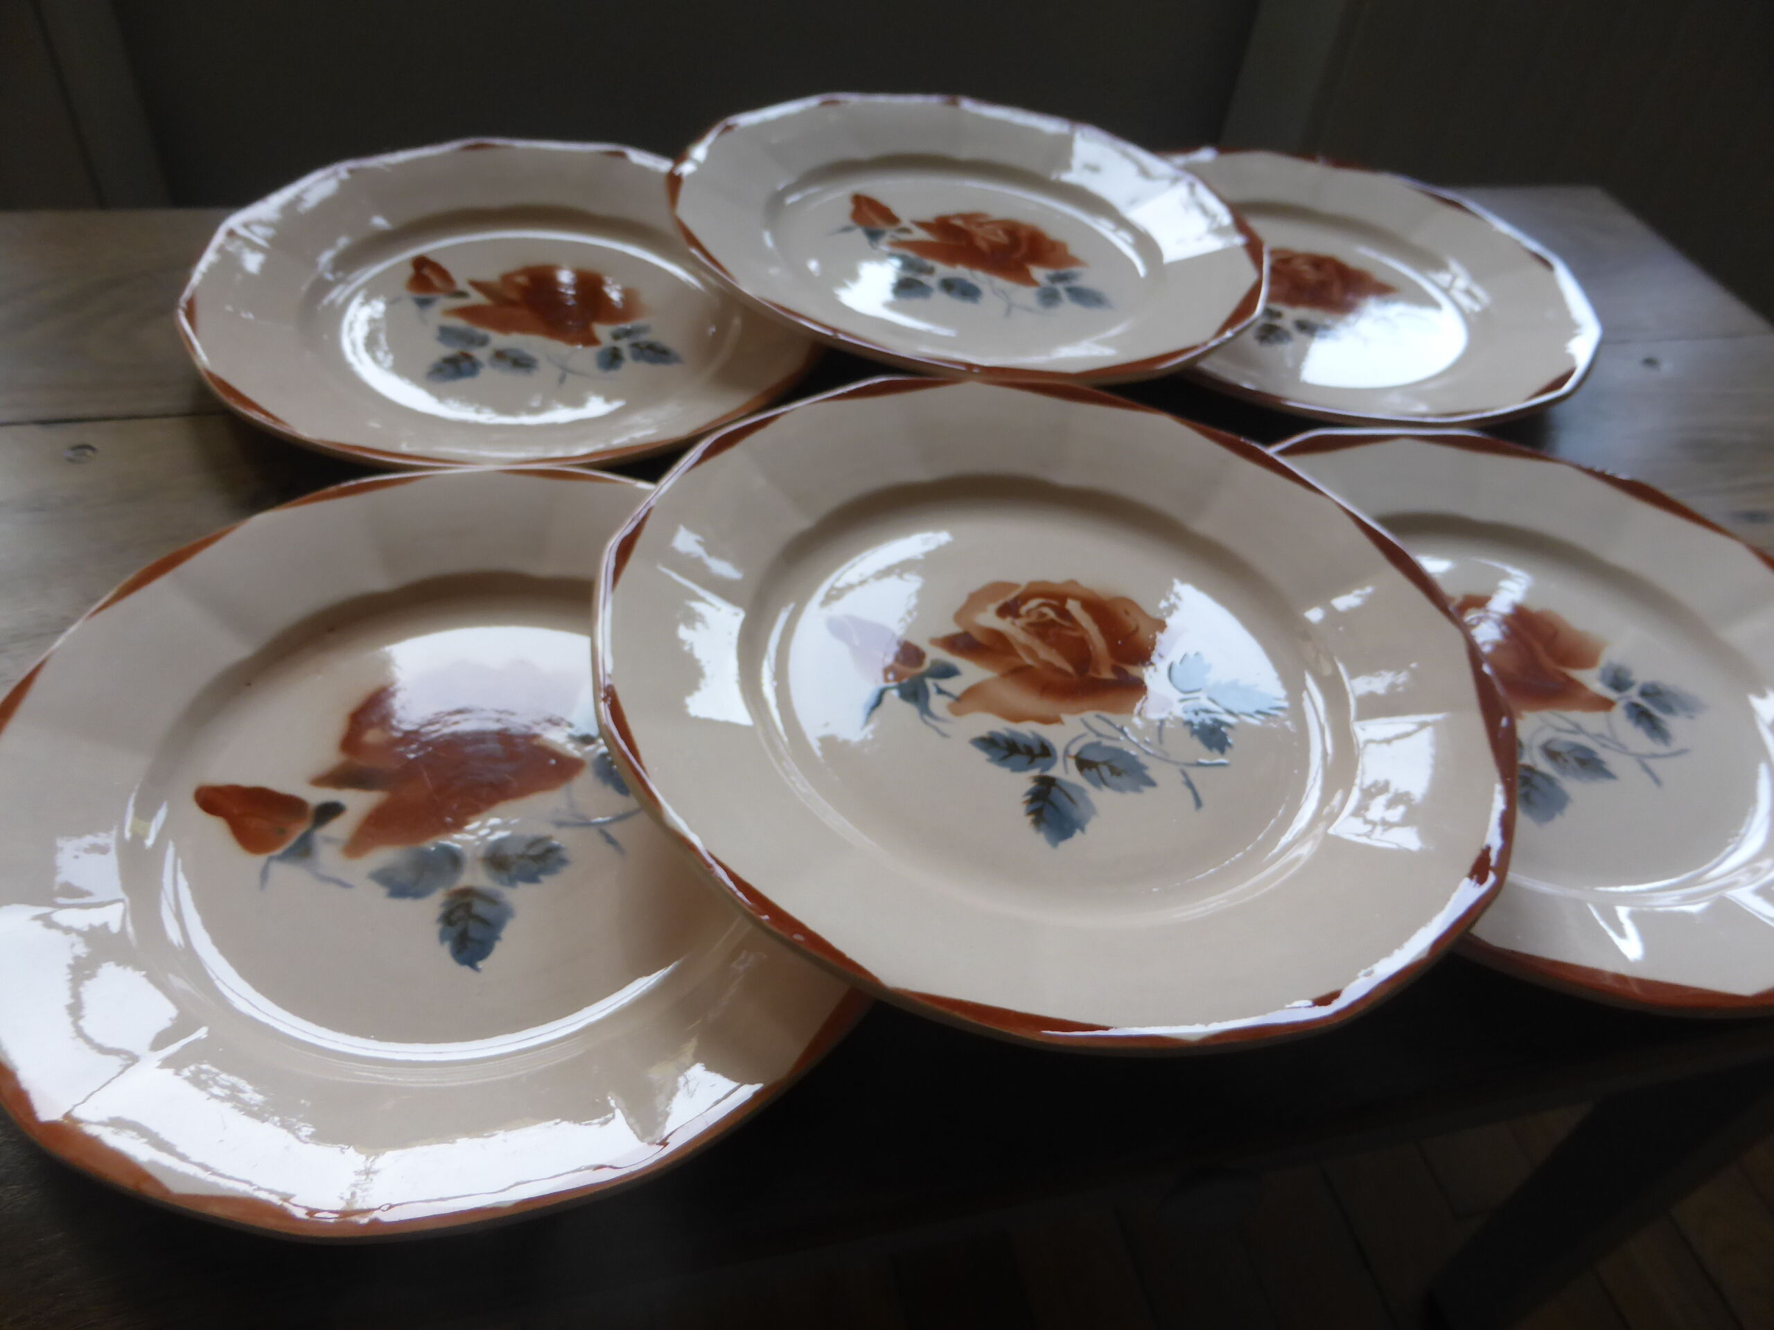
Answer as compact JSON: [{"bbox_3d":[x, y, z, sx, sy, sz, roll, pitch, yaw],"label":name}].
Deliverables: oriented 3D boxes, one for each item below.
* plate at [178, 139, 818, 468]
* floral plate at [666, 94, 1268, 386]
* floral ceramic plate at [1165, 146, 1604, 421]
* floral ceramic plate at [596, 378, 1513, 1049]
[{"bbox_3d":[-0.141,-0.140,0.500,0.240,0.025,0.240,3,46,-3],"label":"plate"},{"bbox_3d":[0.033,-0.171,0.516,0.238,0.025,0.238,5,44,-5],"label":"floral plate"},{"bbox_3d":[0.190,-0.166,0.570,0.234,0.025,0.234,3,46,-3],"label":"floral ceramic plate"},{"bbox_3d":[0.043,-0.001,0.343,0.238,0.025,0.238,5,44,-5],"label":"floral ceramic plate"}]

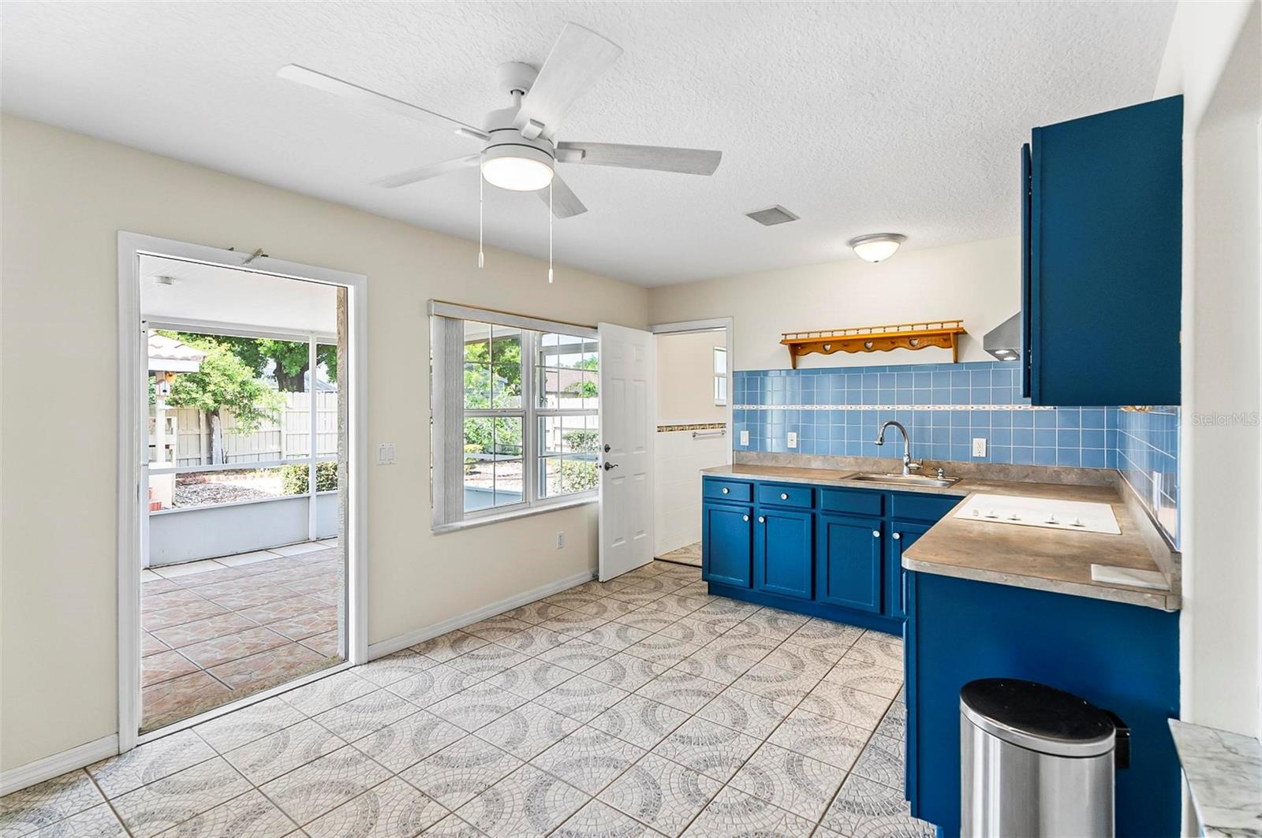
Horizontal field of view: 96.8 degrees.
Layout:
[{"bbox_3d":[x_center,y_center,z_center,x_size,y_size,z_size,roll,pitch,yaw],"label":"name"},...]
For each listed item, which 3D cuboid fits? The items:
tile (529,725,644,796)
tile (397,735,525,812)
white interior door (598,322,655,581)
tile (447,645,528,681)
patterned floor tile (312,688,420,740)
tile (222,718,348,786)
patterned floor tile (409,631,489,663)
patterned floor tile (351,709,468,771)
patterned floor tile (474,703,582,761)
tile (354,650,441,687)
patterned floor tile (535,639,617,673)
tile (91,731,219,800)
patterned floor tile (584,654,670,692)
[{"bbox_3d":[-0.163,1.326,2.184,0.335,0.010,0.335,0,1,37],"label":"tile"},{"bbox_3d":[-0.637,1.332,2.121,0.333,0.010,0.333,1,1,37],"label":"tile"},{"bbox_3d":[-0.021,0.268,4.769,0.045,2.059,0.787,0,0,33],"label":"white interior door"},{"bbox_3d":[-0.776,1.323,3.066,0.335,0.010,0.335,0,1,37],"label":"tile"},{"bbox_3d":[-1.178,1.326,2.508,0.333,0.010,0.333,1,1,37],"label":"patterned floor tile"},{"bbox_3d":[-1.386,1.331,2.253,0.335,0.010,0.335,0,1,37],"label":"tile"},{"bbox_3d":[-1.045,1.322,3.267,0.328,0.010,0.335,0,1,37],"label":"patterned floor tile"},{"bbox_3d":[-0.910,1.329,2.320,0.335,0.010,0.335,0,1,37],"label":"patterned floor tile"},{"bbox_3d":[-0.435,1.323,2.386,0.333,0.010,0.333,0,0,37],"label":"patterned floor tile"},{"bbox_3d":[-1.239,1.323,2.984,0.333,0.010,0.333,0,0,37],"label":"tile"},{"bbox_3d":[-0.292,1.316,3.109,0.333,0.010,0.333,1,1,37],"label":"patterned floor tile"},{"bbox_3d":[-1.855,1.331,2.175,0.333,0.010,0.333,1,1,37],"label":"tile"},{"bbox_3d":[-0.021,1.319,2.914,0.333,0.010,0.333,1,1,37],"label":"patterned floor tile"}]

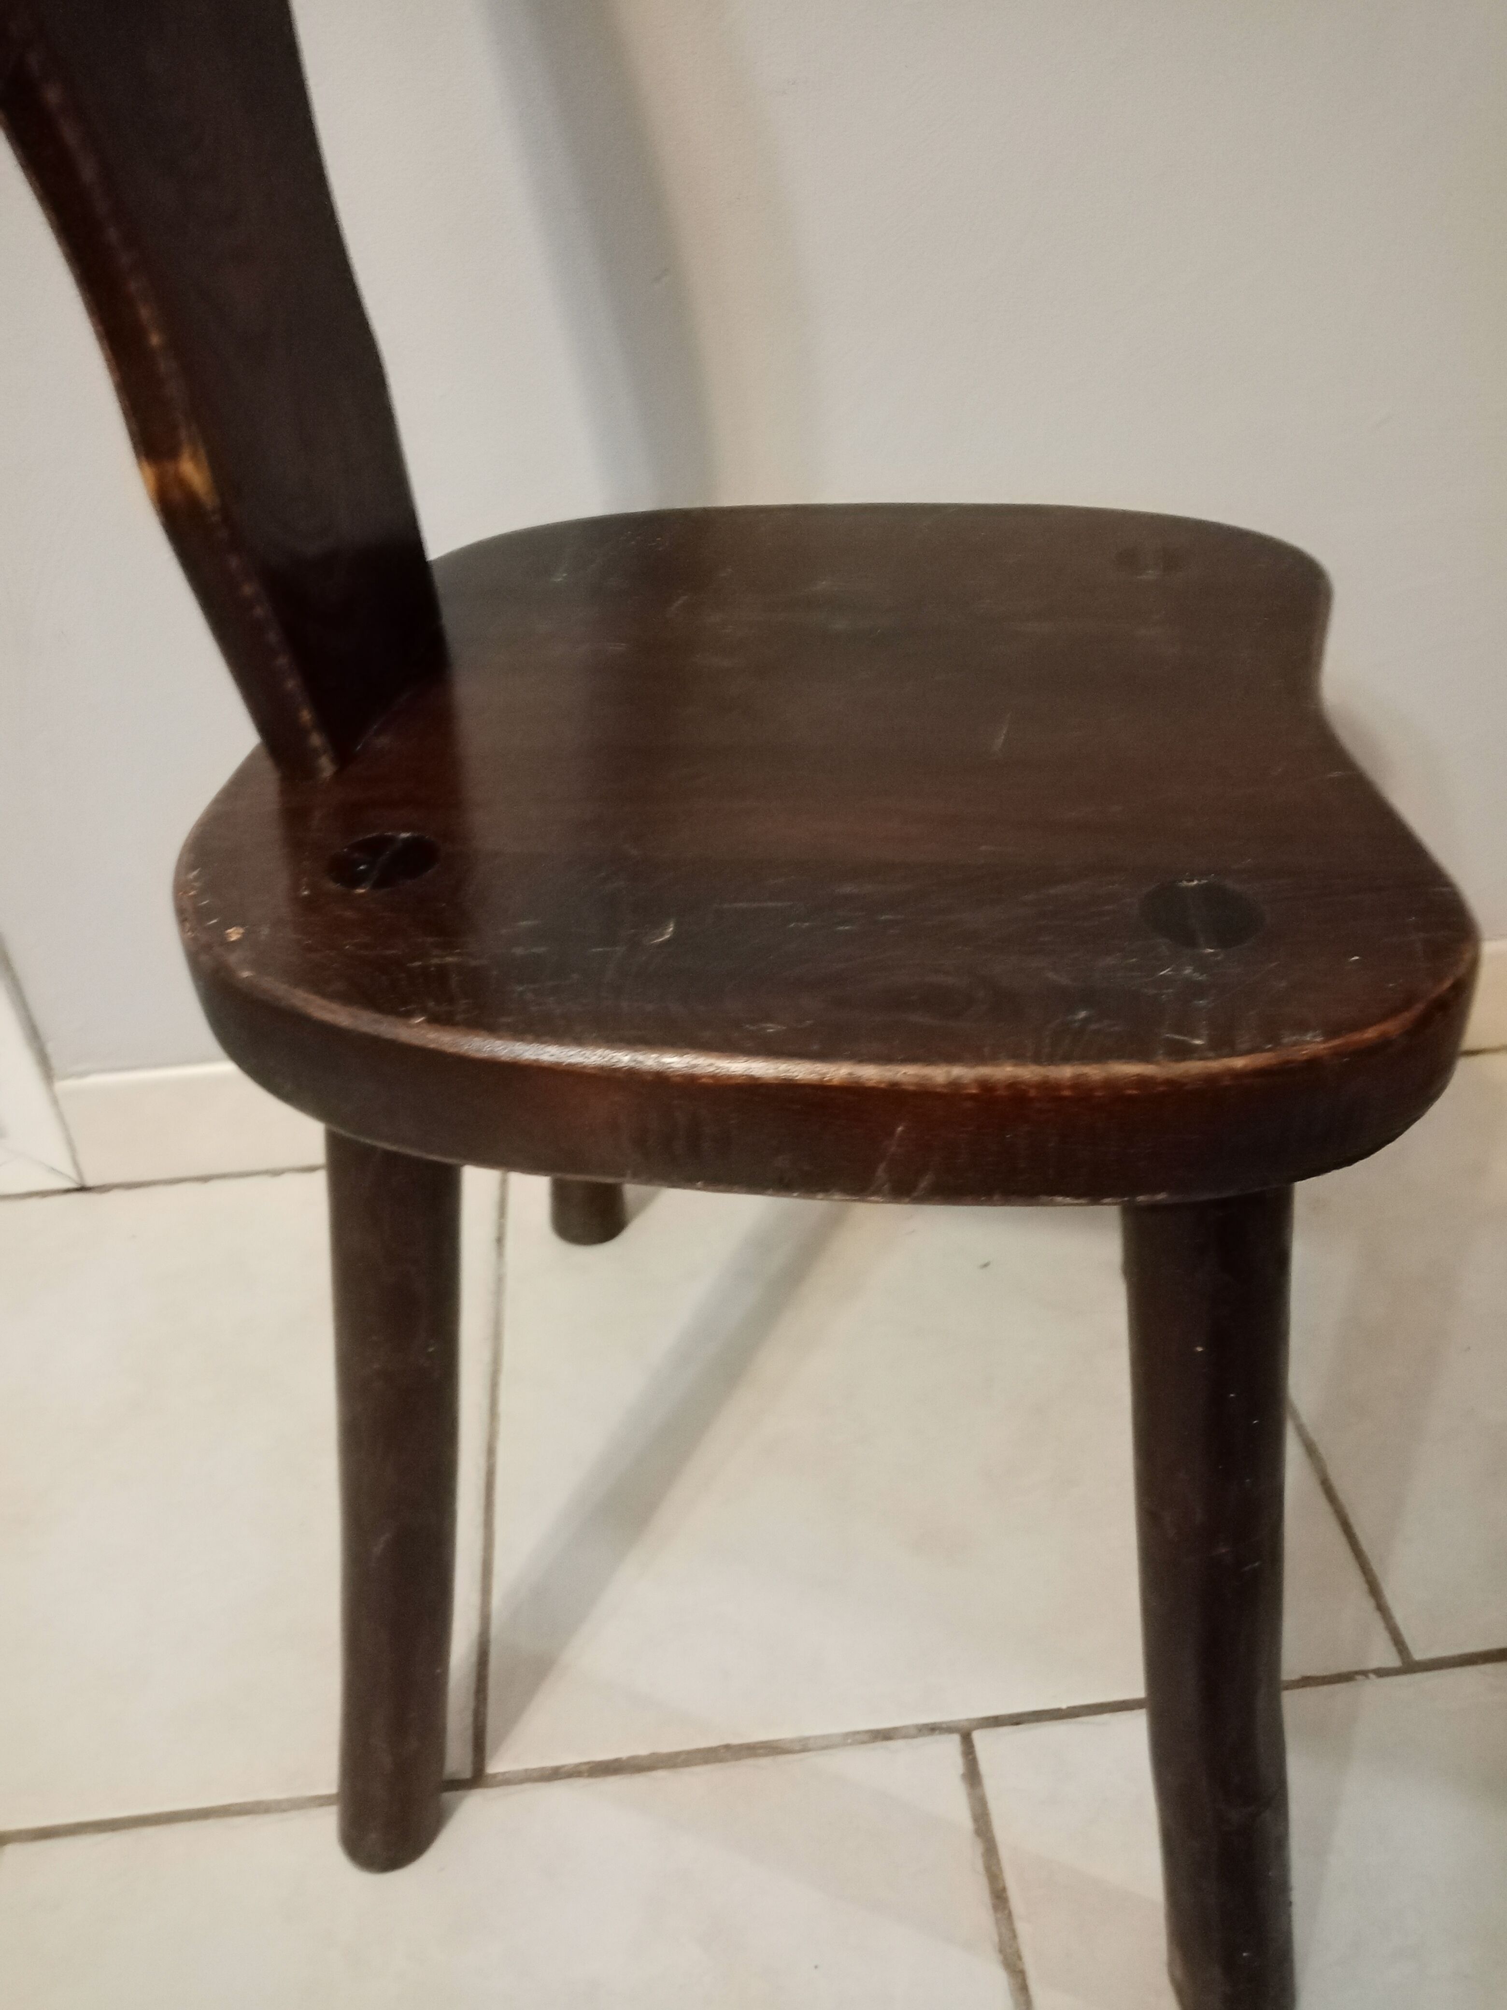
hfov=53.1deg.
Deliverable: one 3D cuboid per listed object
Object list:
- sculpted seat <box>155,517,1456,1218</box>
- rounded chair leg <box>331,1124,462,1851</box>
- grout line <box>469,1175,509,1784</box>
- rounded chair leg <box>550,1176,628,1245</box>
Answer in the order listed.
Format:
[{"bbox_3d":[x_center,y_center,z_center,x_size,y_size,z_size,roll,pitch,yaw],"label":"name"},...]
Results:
[{"bbox_3d":[0.022,-0.081,0.493,0.347,0.038,0.359,3,38,8],"label":"sculpted seat"},{"bbox_3d":[-0.131,0.172,0.541,0.047,0.420,0.045,10,30,4],"label":"rounded chair leg"},{"bbox_3d":[-0.139,0.217,0.818,0.005,0.003,0.404,-5,38,-3],"label":"grout line"},{"bbox_3d":[-0.086,-0.009,0.770,0.047,0.419,0.045,9,48,3],"label":"rounded chair leg"}]

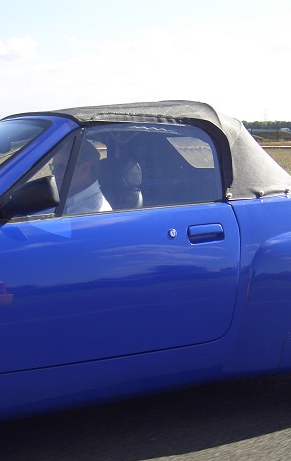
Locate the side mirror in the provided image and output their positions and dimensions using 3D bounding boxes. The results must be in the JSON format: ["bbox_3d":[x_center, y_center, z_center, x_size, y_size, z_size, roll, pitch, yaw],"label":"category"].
[{"bbox_3d":[-0.356,-0.111,2.160,0.120,0.110,0.180,-4,9,-25],"label":"side mirror"}]

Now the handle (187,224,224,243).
[{"bbox_3d":[0.215,0.011,2.479,0.147,0.063,0.035,-4,9,-25],"label":"handle"}]

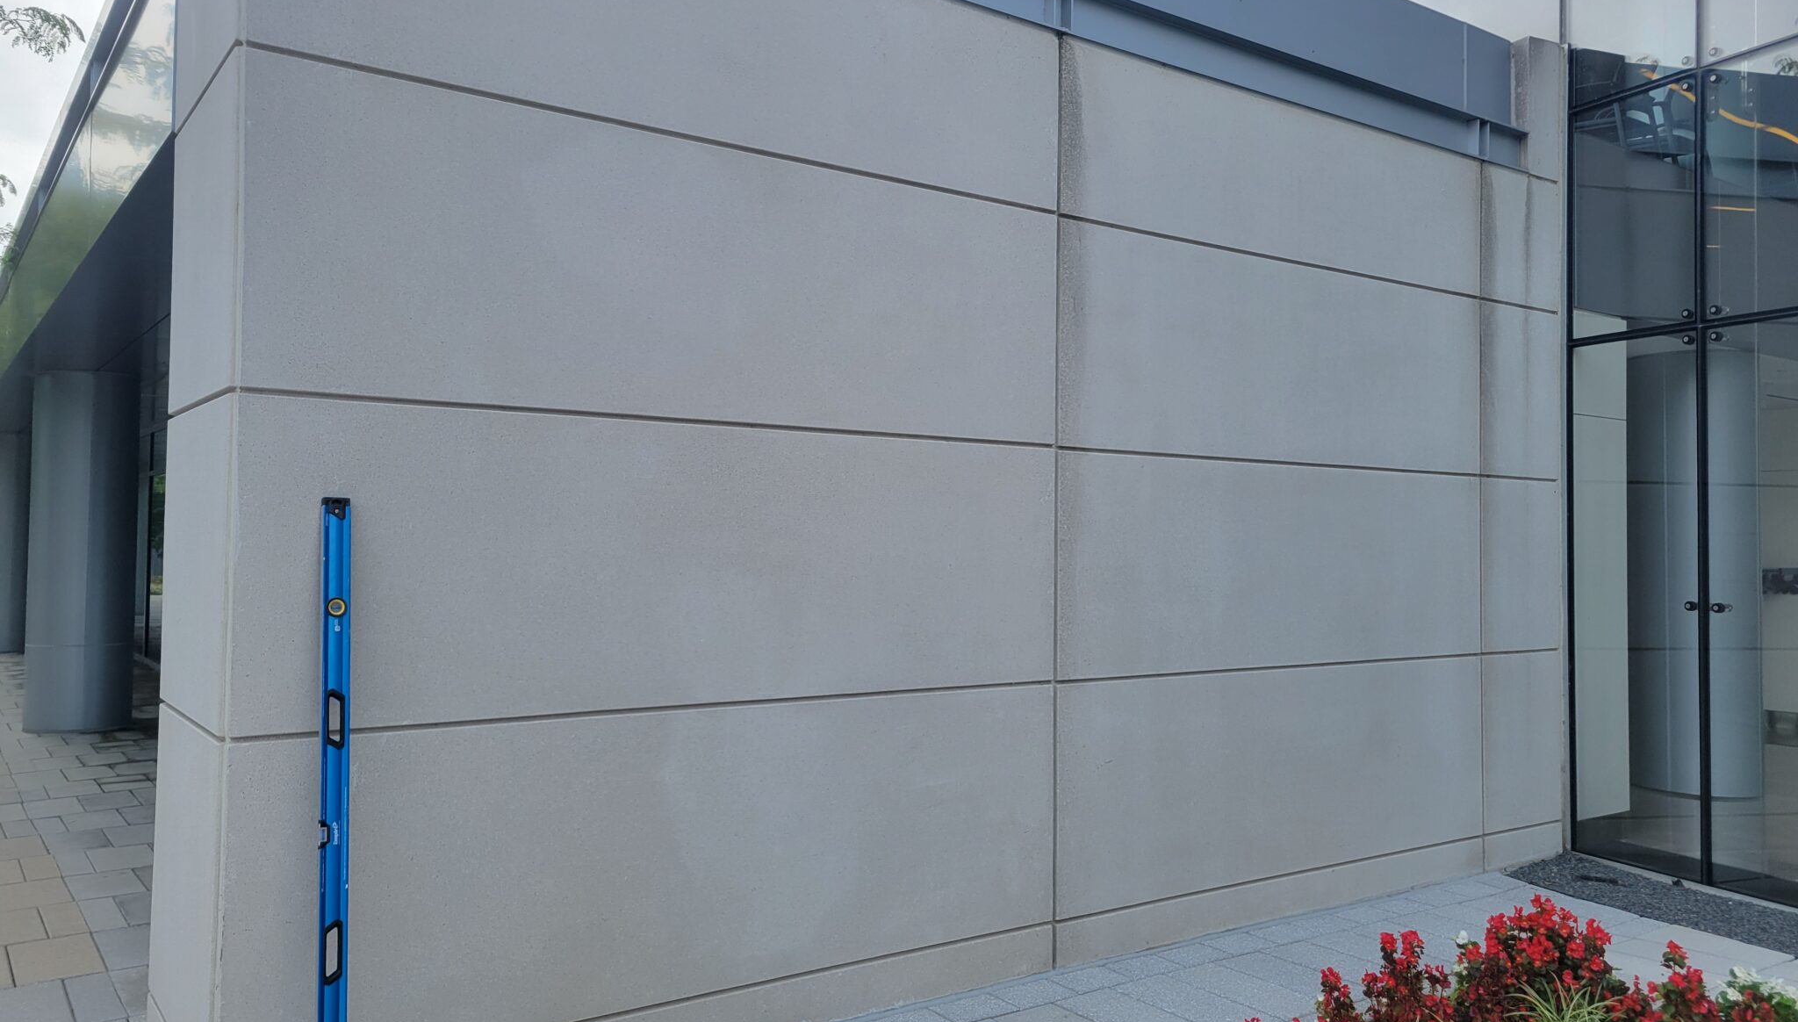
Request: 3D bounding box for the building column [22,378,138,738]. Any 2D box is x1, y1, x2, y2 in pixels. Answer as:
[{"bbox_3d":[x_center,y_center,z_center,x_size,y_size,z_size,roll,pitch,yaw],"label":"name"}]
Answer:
[{"bbox_3d":[-7.407,0.367,12.276,0.837,3.174,0.837,2,-2,-36],"label":"building column"}]

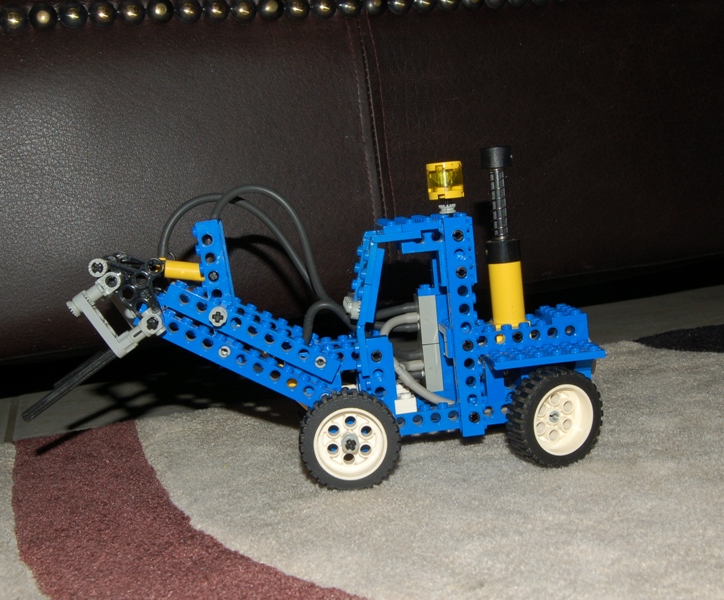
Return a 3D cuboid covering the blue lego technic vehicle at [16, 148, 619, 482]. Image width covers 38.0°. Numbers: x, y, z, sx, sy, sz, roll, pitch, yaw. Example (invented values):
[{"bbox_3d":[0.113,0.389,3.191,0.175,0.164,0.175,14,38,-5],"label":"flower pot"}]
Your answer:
[{"bbox_3d":[-0.022,0.009,0.475,0.251,0.138,0.091,-6,6,-4],"label":"blue lego technic vehicle"}]

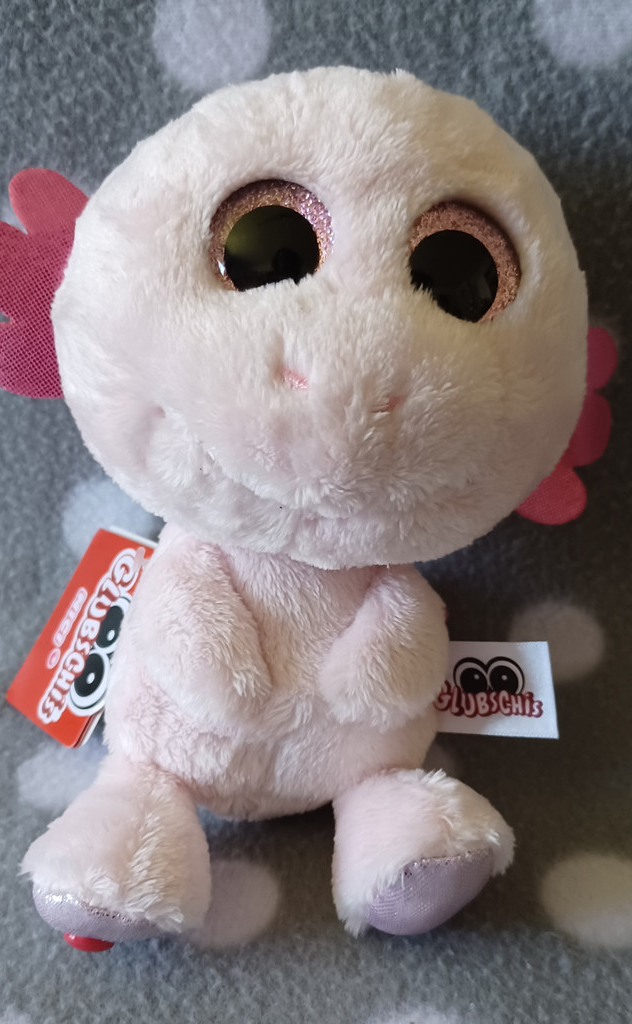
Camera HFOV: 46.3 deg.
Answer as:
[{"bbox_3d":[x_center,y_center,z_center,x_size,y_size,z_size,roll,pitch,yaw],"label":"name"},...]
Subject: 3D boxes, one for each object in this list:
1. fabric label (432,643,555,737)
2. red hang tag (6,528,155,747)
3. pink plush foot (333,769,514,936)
[{"bbox_3d":[0.039,0.041,0.171,0.029,0.025,0.002,-4,18,23],"label":"fabric label"},{"bbox_3d":[-0.054,0.027,0.174,0.032,0.003,0.046,14,73,40],"label":"red hang tag"},{"bbox_3d":[0.022,0.071,0.157,0.036,0.029,0.027,-6,28,-11],"label":"pink plush foot"}]

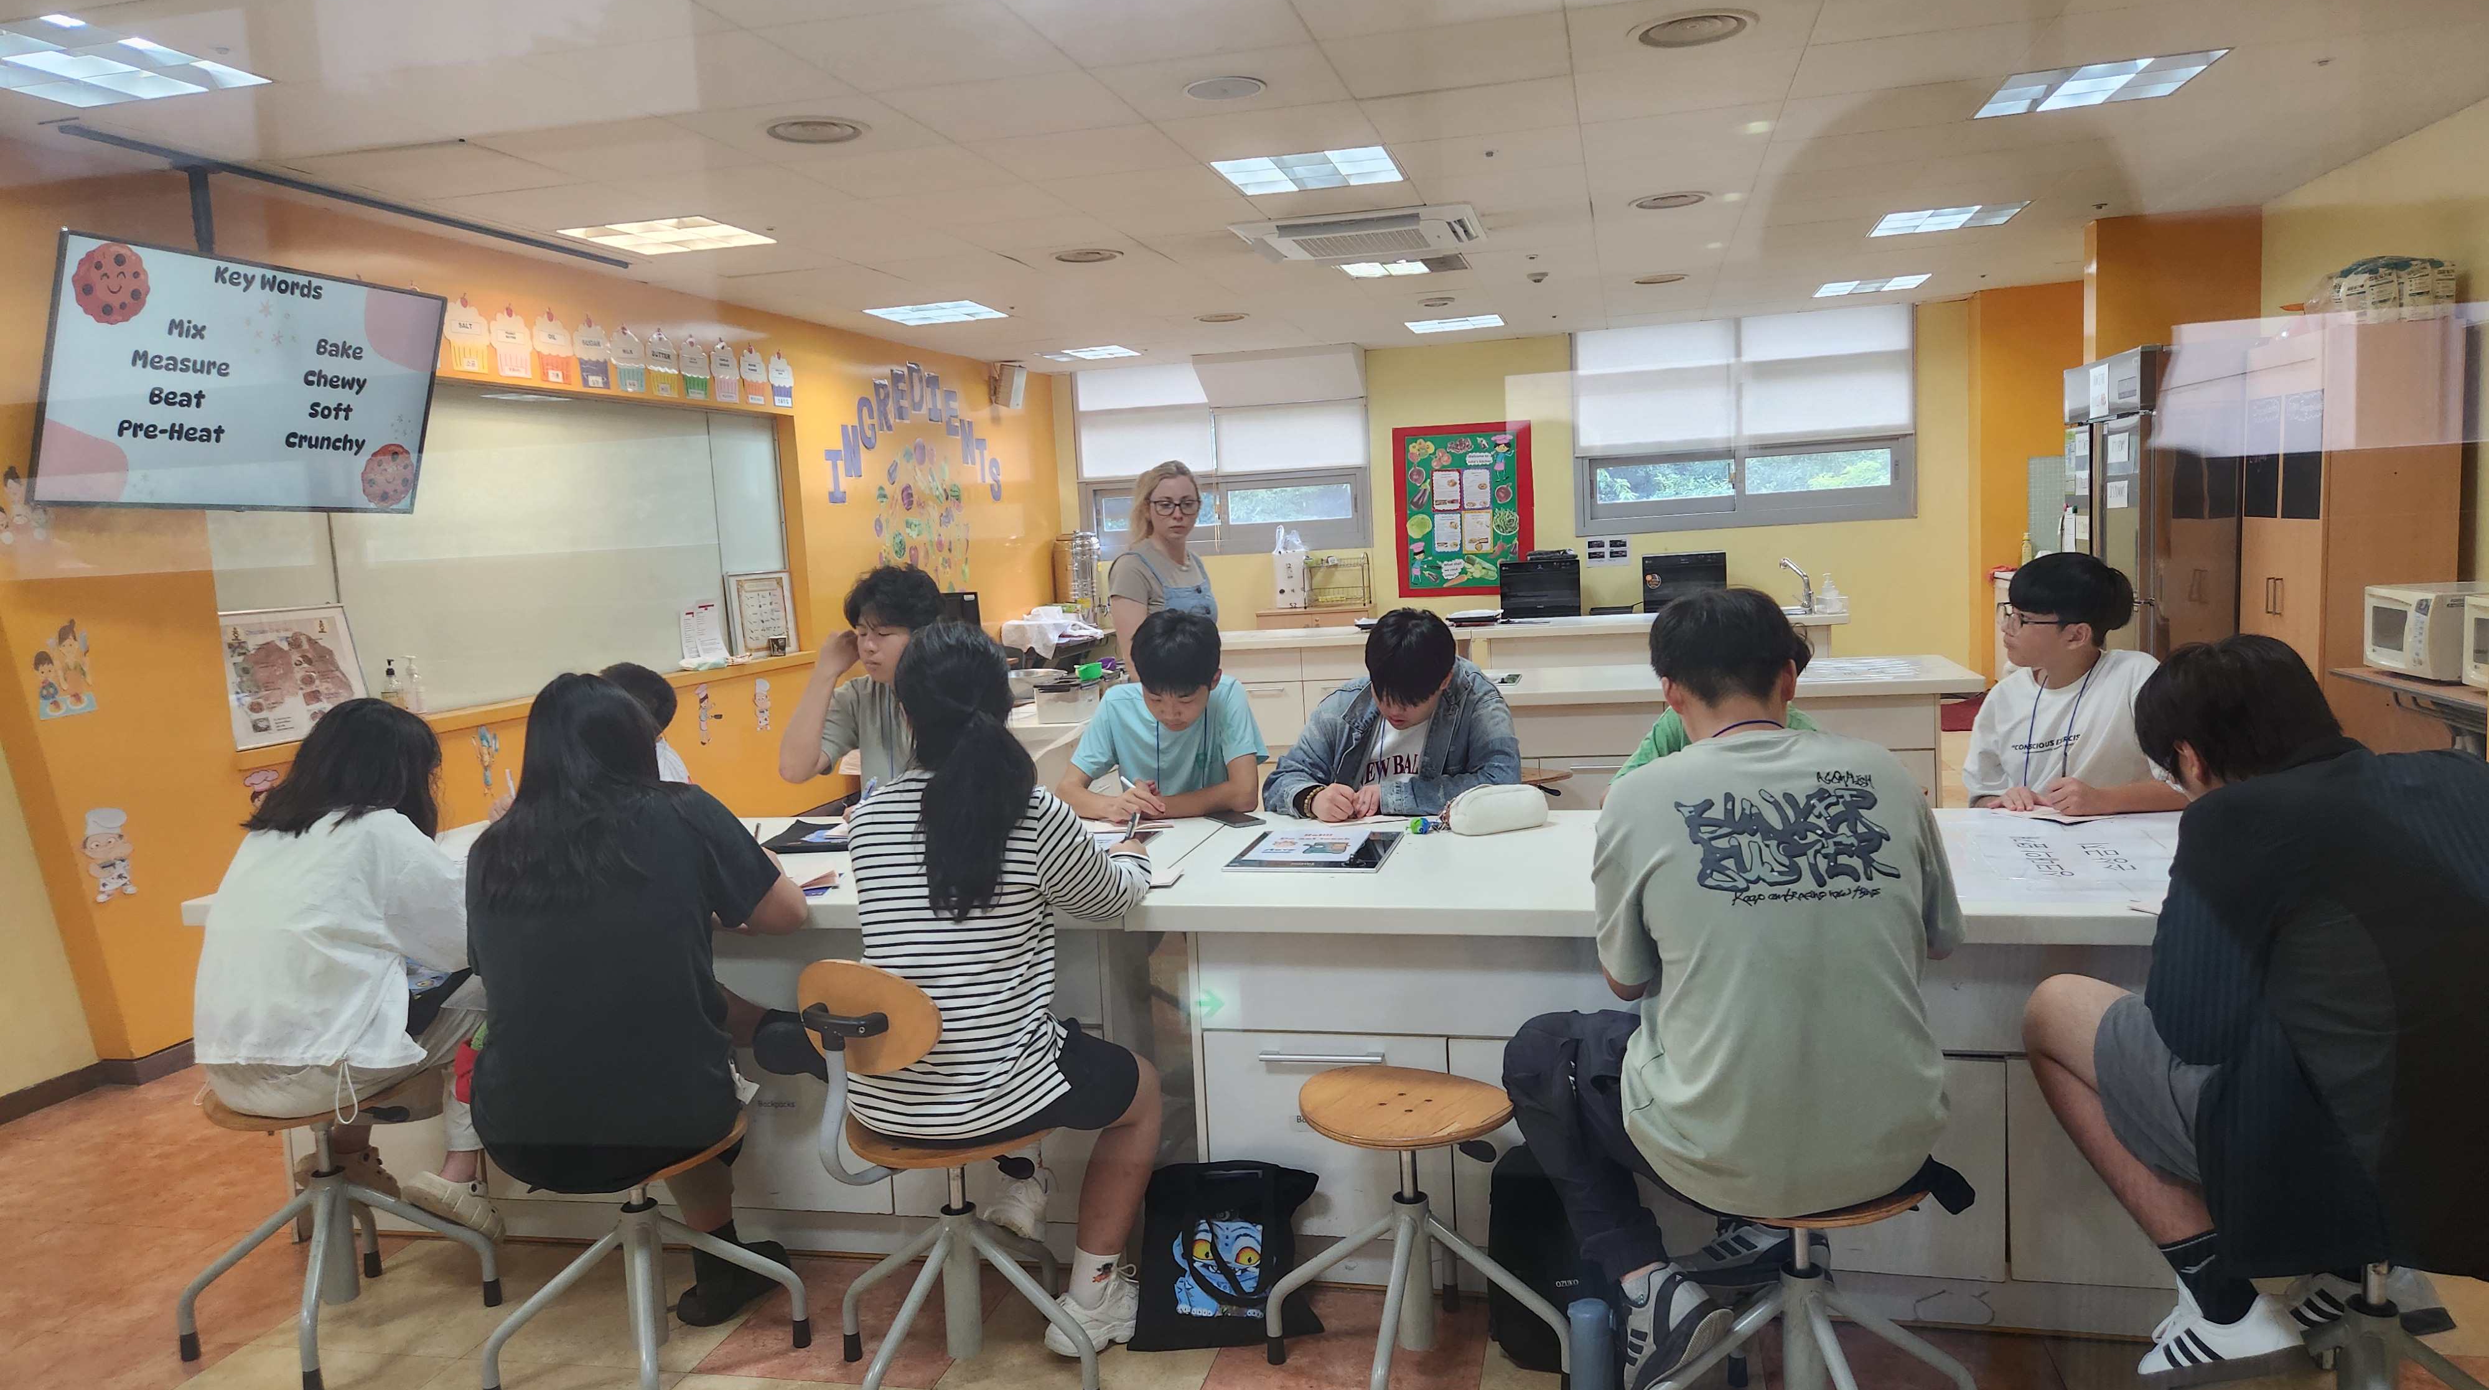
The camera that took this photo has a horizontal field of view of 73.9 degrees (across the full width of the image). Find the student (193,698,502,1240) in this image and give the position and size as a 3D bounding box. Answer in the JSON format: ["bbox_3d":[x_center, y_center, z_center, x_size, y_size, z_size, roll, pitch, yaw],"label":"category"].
[{"bbox_3d":[-1.647,0.548,3.110,0.510,1.090,0.620,1,7,35],"label":"student"}]

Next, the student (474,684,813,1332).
[{"bbox_3d":[-1.011,0.563,2.882,0.550,1.210,0.640,0,7,26],"label":"student"}]

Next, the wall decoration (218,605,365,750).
[{"bbox_3d":[-3.042,-0.069,5.248,0.025,0.430,0.590,-15,3,14],"label":"wall decoration"}]

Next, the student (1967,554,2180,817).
[{"bbox_3d":[1.697,0.354,3.324,0.520,1.260,0.640,1,7,33],"label":"student"}]

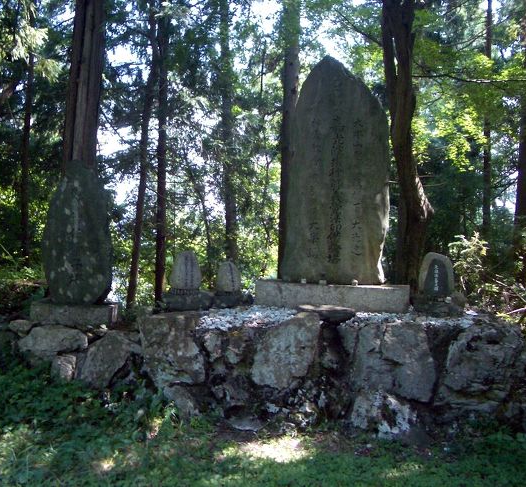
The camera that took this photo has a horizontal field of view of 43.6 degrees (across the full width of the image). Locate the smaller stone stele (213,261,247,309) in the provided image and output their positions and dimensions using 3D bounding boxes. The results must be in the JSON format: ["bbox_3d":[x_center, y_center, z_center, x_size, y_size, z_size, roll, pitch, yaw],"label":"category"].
[{"bbox_3d":[-0.341,0.416,6.750,0.322,0.473,0.270,1,0,4],"label":"smaller stone stele"}]

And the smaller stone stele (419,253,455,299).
[{"bbox_3d":[1.714,0.313,6.500,0.327,0.443,0.170,1,0,3],"label":"smaller stone stele"}]

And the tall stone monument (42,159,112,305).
[{"bbox_3d":[-2.039,-0.131,7.250,0.703,1.576,0.320,1,0,2],"label":"tall stone monument"}]

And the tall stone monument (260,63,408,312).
[{"bbox_3d":[0.722,-0.599,6.850,1.466,2.550,0.550,1,0,8],"label":"tall stone monument"}]

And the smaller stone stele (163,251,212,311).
[{"bbox_3d":[-0.753,0.364,6.600,0.455,0.579,0.320,1,0,4],"label":"smaller stone stele"}]

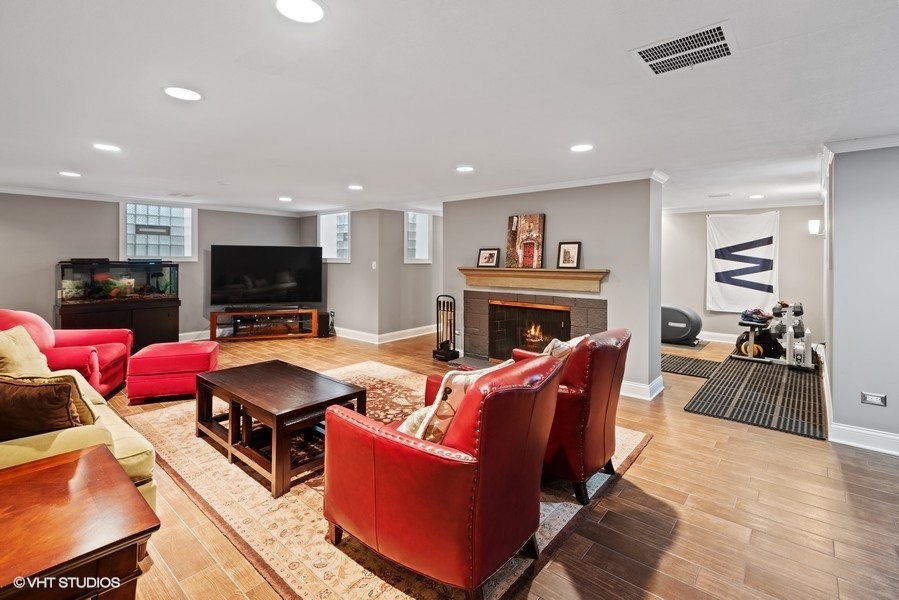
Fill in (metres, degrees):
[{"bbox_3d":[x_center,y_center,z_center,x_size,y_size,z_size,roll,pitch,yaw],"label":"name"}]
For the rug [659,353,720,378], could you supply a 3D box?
[{"bbox_3d":[2.793,0.795,5.123,1.050,0.020,0.900,4,6,40],"label":"rug"}]

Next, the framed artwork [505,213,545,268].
[{"bbox_3d":[0.871,-0.671,4.604,0.450,0.605,0.045,3,0,42],"label":"framed artwork"}]

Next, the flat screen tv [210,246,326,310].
[{"bbox_3d":[-3.011,-0.414,6.678,1.670,0.955,0.070,-2,4,-22],"label":"flat screen tv"}]

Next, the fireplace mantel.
[{"bbox_3d":[0.869,-0.236,4.510,1.822,0.235,0.170,4,6,40],"label":"fireplace mantel"}]

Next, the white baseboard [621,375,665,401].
[{"bbox_3d":[1.868,0.844,4.026,0.400,0.155,0.420,4,6,40],"label":"white baseboard"}]

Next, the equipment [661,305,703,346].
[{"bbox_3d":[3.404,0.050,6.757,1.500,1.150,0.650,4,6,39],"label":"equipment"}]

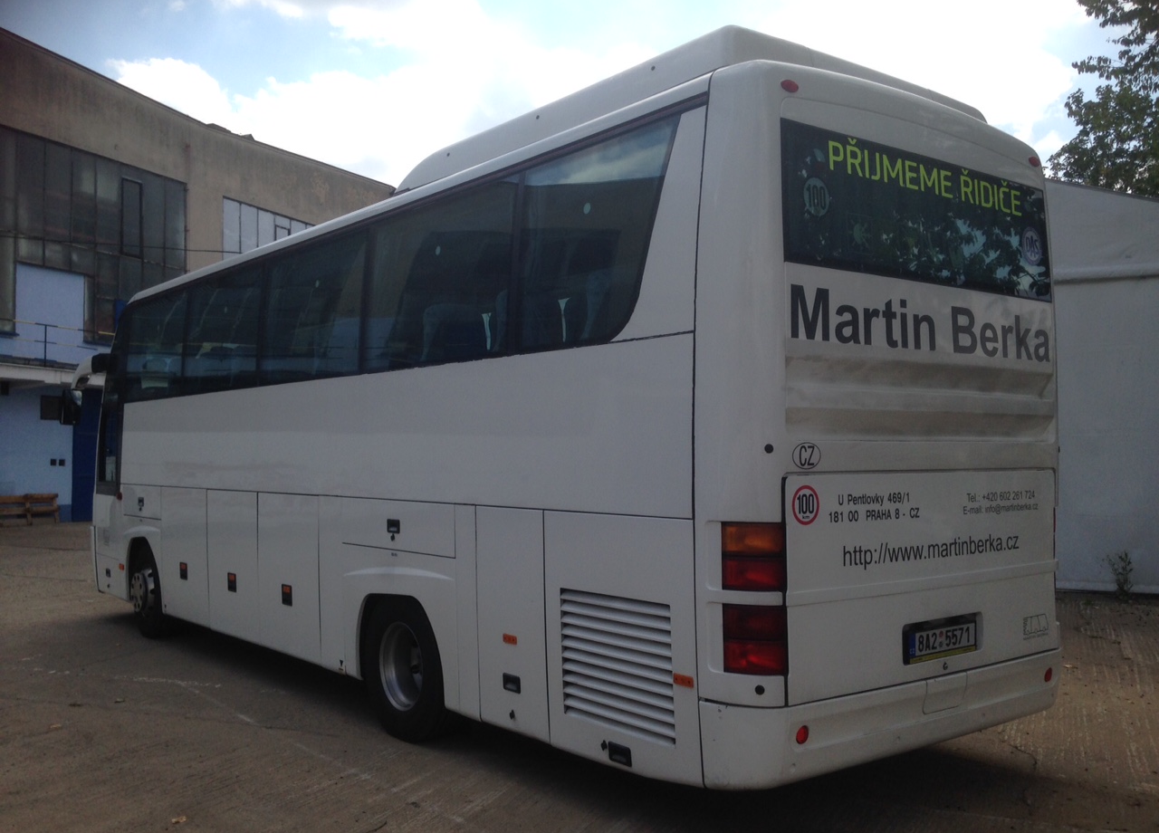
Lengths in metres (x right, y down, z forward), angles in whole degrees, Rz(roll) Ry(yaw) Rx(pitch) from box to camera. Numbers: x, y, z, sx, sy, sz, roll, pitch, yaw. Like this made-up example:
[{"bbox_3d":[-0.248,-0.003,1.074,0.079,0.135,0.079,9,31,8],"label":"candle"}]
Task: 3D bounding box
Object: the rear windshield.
[{"bbox_3d":[1.625,-0.904,5.131,2.060,0.600,0.060,1,-5,-38],"label":"rear windshield"}]

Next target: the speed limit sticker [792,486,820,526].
[{"bbox_3d":[0.922,0.362,4.490,0.162,0.160,0.010,1,-2,-38],"label":"speed limit sticker"}]

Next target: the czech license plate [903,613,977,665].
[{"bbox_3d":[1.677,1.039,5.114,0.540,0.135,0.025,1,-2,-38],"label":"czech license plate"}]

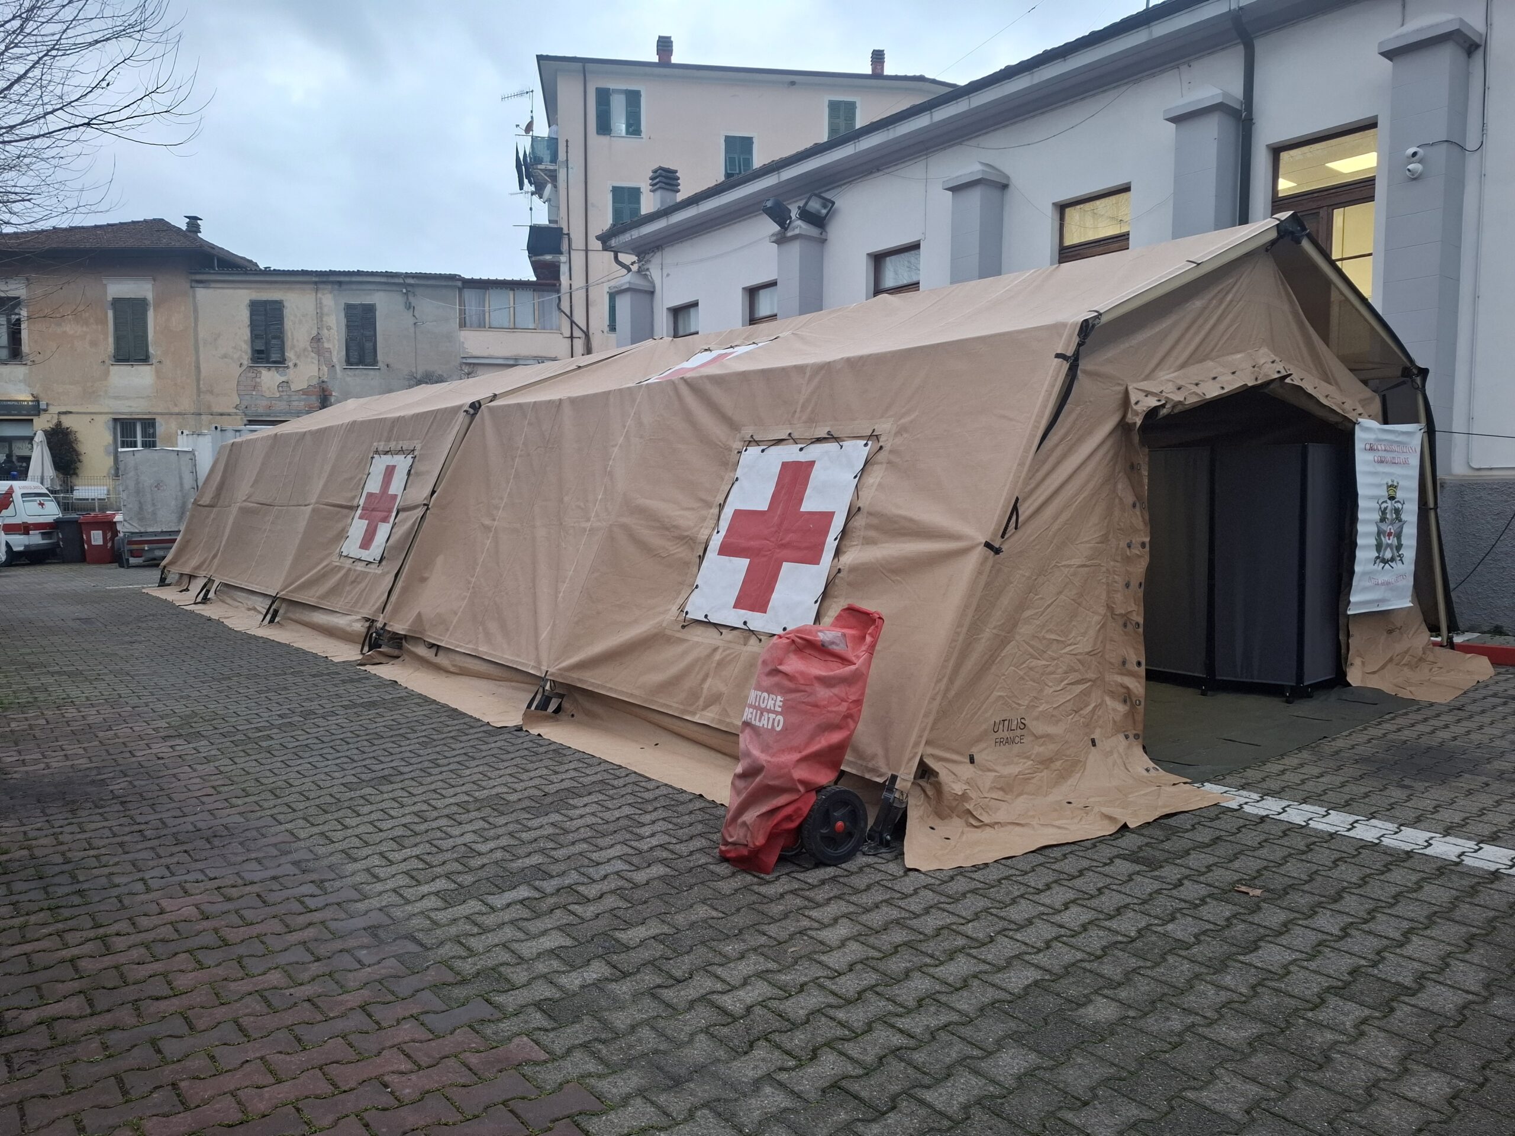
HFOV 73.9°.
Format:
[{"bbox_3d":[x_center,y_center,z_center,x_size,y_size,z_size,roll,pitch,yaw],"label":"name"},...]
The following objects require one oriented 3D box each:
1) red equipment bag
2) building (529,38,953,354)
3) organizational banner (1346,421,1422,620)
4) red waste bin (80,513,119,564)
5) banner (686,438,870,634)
[{"bbox_3d":[0.183,0.653,4.050,0.590,0.980,0.420,-3,5,-38],"label":"red equipment bag"},{"bbox_3d":[-0.526,-8.835,36.267,13.900,15.600,8.500,0,4,-7],"label":"building"},{"bbox_3d":[4.237,-0.344,6.800,0.850,1.270,0.030,-2,5,-31],"label":"organizational banner"},{"bbox_3d":[-14.530,-0.653,22.200,0.600,1.090,0.730,-2,5,-27],"label":"red waste bin"},{"bbox_3d":[0.087,-0.178,5.507,0.030,1.075,1.095,26,-12,-36],"label":"banner"}]

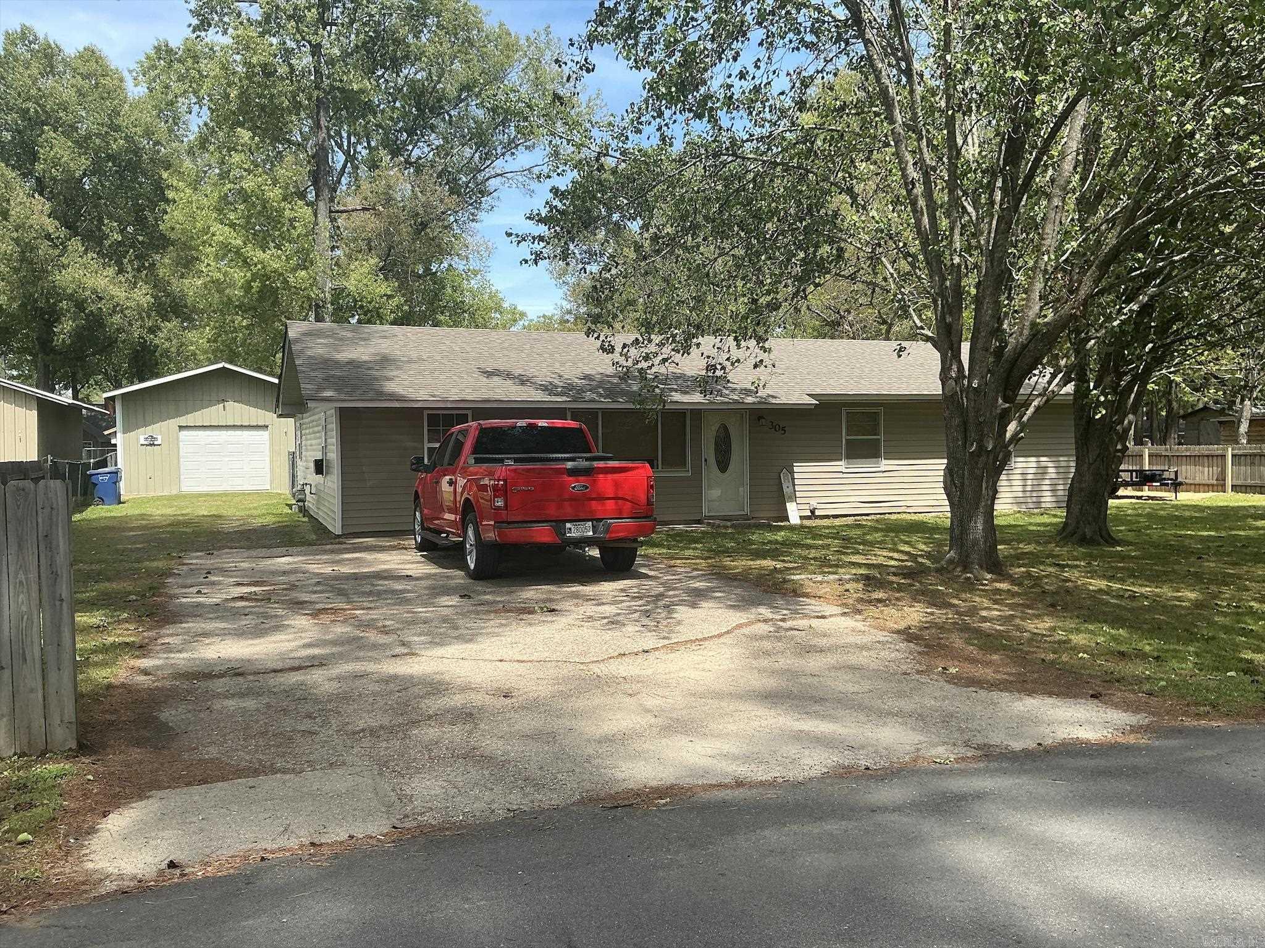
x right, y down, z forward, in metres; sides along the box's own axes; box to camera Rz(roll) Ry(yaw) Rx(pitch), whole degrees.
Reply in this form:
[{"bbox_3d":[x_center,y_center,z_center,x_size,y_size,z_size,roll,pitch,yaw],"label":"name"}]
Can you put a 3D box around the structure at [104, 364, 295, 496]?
[{"bbox_3d":[-14.743,-1.543,37.105,7.028,4.253,8.200,-1,2,-21],"label":"structure"}]

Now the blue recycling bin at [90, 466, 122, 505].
[{"bbox_3d":[-15.157,0.355,29.400,0.860,1.110,0.660,-1,2,-17],"label":"blue recycling bin"}]

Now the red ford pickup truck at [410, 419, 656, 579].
[{"bbox_3d":[-1.611,0.228,13.946,2.150,1.940,5.890,-1,2,-21],"label":"red ford pickup truck"}]

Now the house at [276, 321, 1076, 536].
[{"bbox_3d":[0.937,-1.214,23.765,16.895,4.080,9.490,-1,2,-21],"label":"house"}]

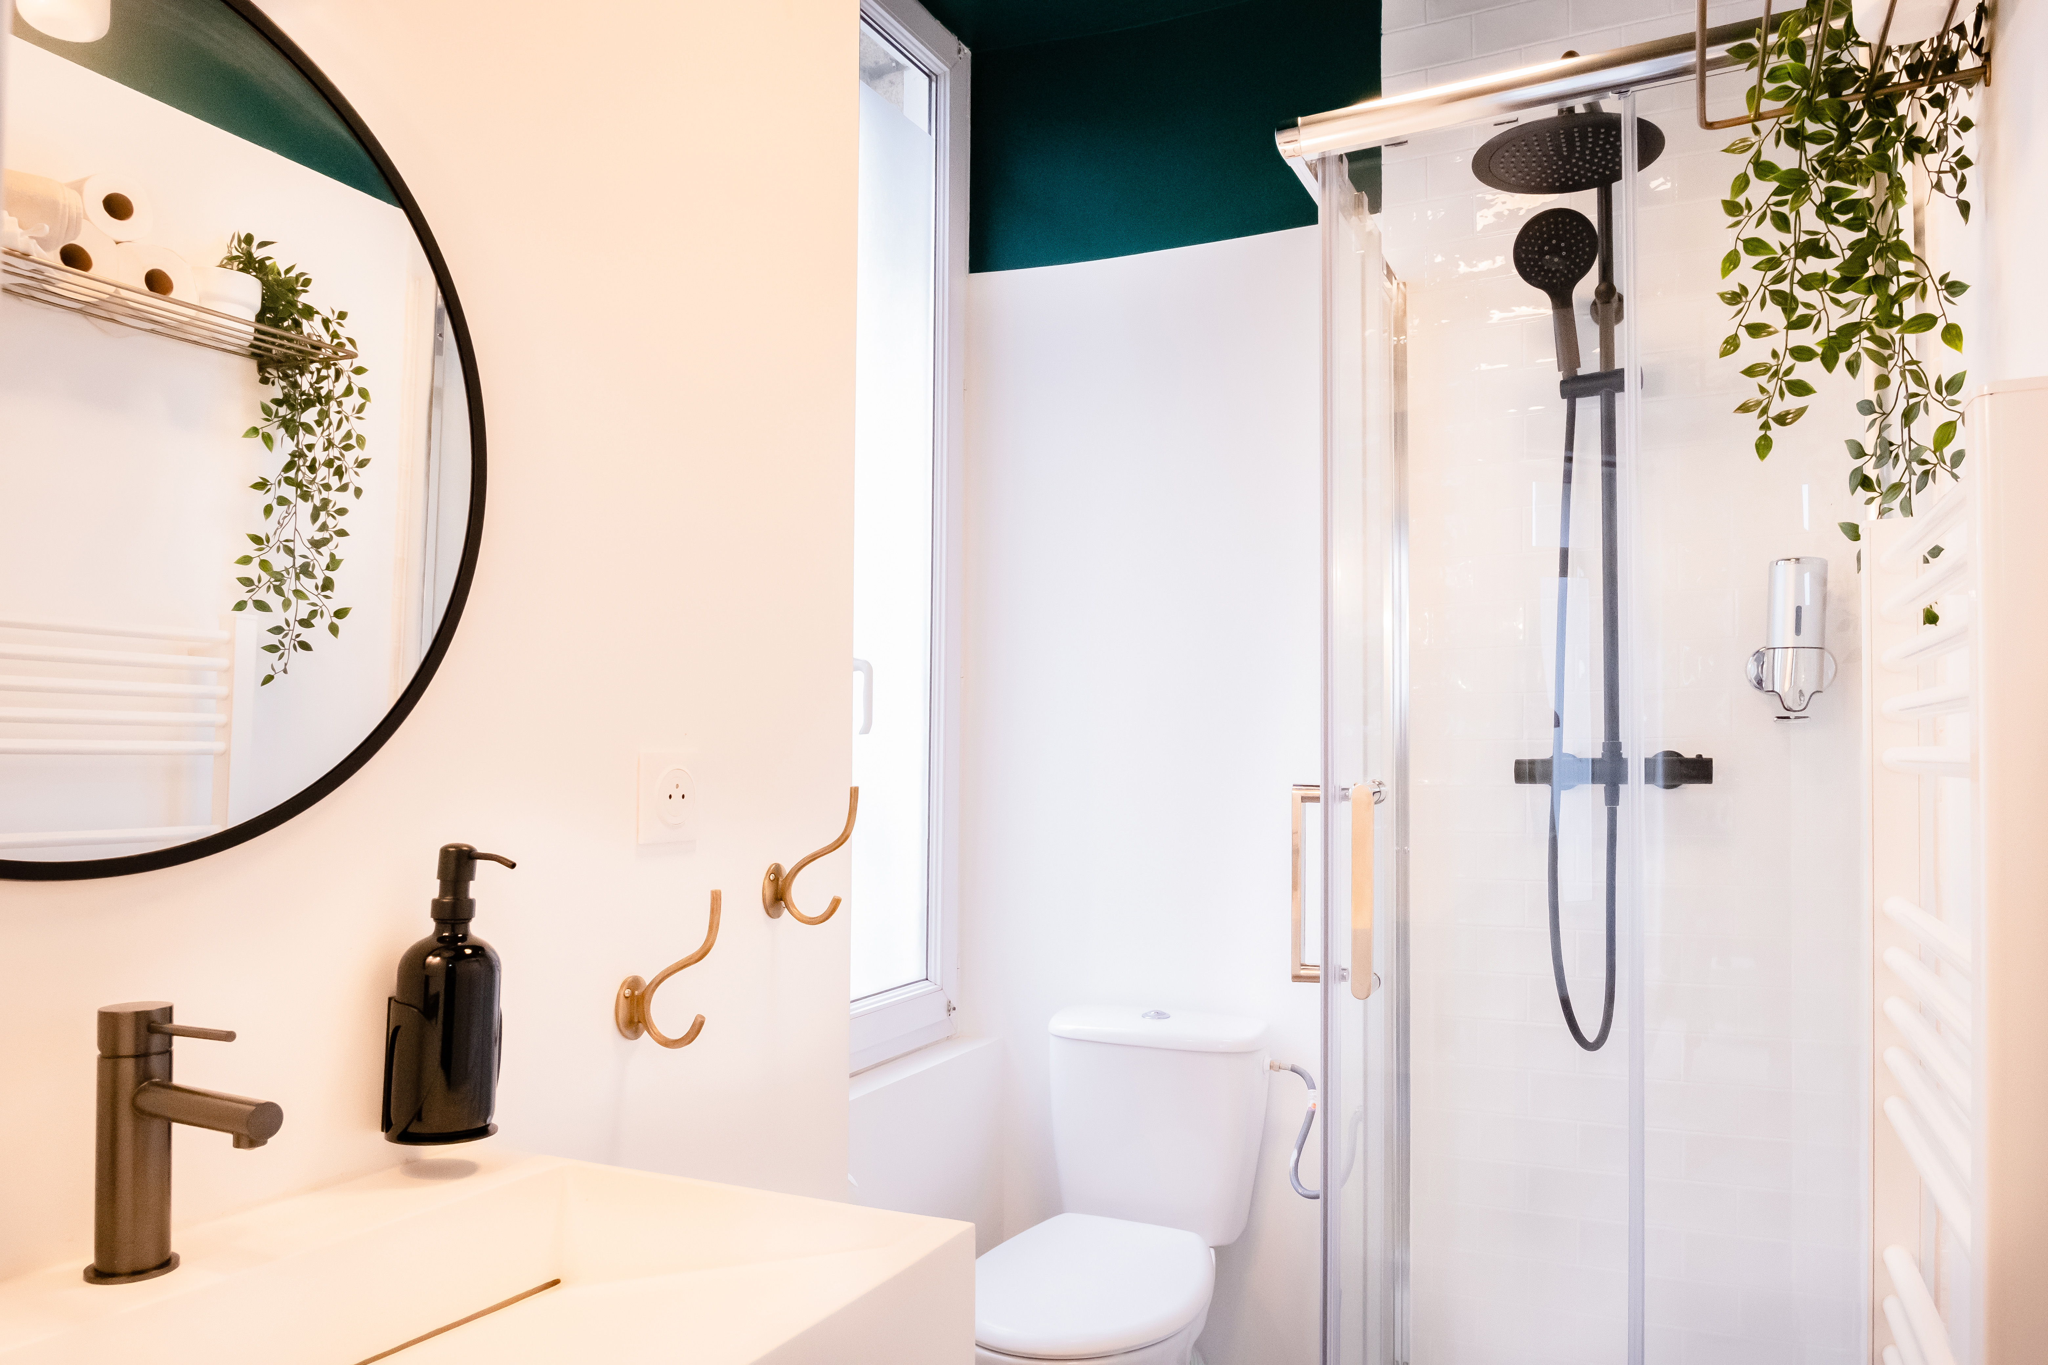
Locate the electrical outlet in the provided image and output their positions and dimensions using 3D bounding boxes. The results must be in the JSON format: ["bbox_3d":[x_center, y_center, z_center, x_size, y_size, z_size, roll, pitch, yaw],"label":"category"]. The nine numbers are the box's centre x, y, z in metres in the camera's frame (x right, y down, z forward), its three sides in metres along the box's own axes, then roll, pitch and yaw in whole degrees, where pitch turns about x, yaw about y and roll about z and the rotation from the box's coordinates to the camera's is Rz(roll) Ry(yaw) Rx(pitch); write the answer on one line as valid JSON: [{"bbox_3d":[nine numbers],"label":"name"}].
[{"bbox_3d":[-0.344,0.110,1.309,0.009,0.085,0.083,-2,-4,26],"label":"electrical outlet"}]

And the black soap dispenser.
[{"bbox_3d":[-0.430,0.233,1.027,0.096,0.219,0.080,-2,-4,26],"label":"black soap dispenser"}]

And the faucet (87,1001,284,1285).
[{"bbox_3d":[-0.492,0.273,0.800,0.146,0.157,0.049,-2,-4,26],"label":"faucet"}]

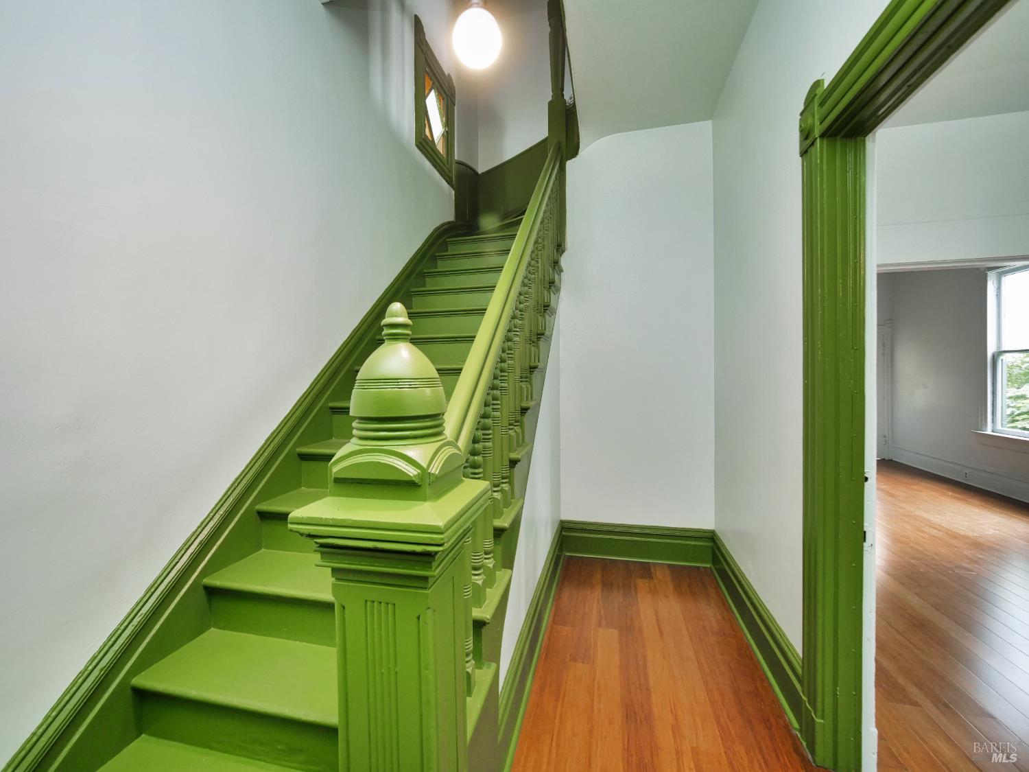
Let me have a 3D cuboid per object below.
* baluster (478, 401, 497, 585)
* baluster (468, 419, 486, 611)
[{"bbox_3d":[-0.093,0.349,1.440,0.047,0.693,0.047,0,1,13],"label":"baluster"},{"bbox_3d":[-0.120,0.390,1.325,0.047,0.617,0.047,0,1,13],"label":"baluster"}]

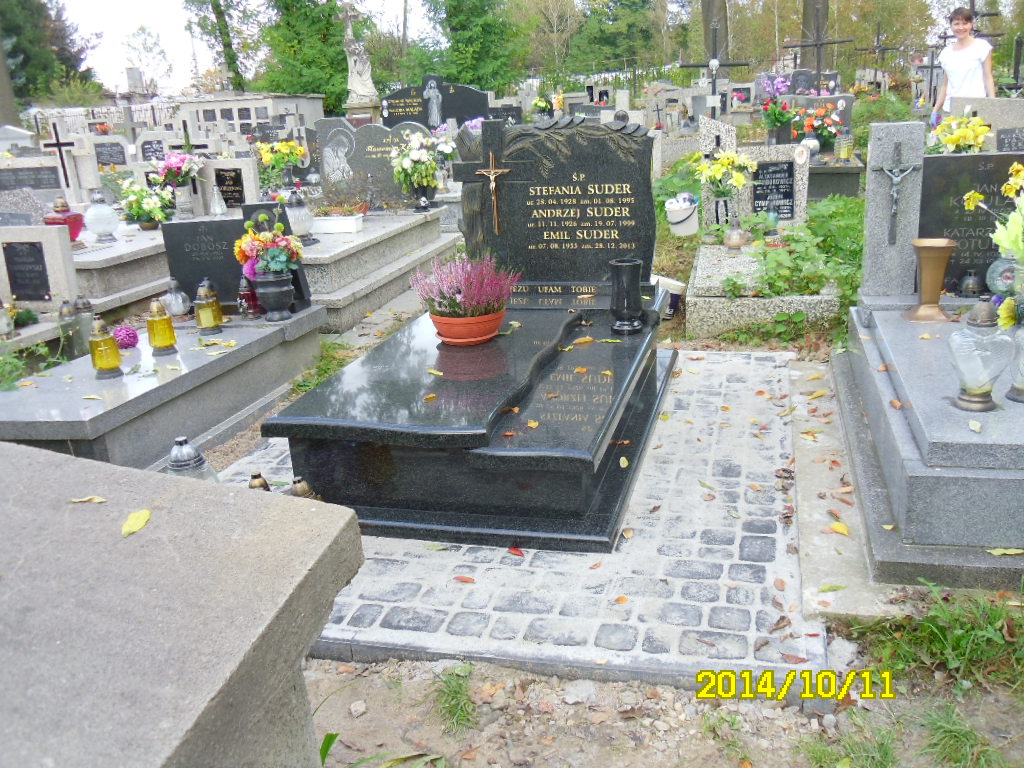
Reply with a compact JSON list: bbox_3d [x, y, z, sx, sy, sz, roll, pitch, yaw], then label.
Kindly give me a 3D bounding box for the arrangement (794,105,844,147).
[{"bbox_3d":[2.741,-2.294,8.200,0.420,0.400,0.360,2,17,18],"label":"arrangement"}]

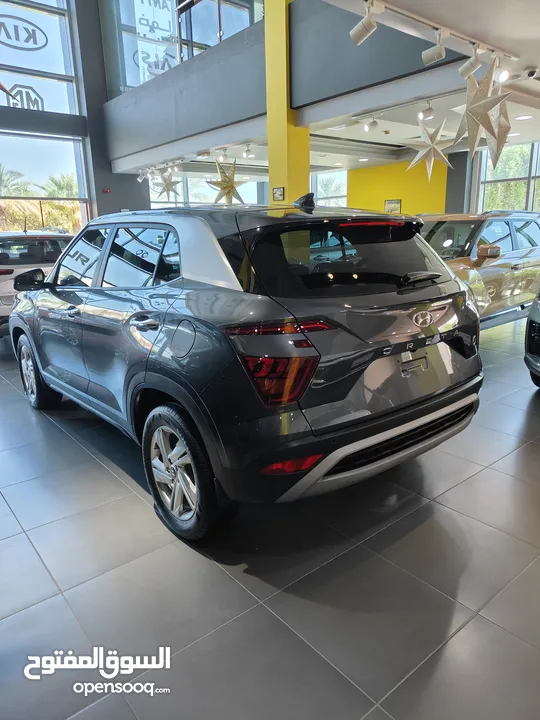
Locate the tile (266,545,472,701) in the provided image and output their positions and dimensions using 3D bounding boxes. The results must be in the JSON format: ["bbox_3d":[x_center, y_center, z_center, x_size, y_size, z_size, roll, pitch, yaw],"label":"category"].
[{"bbox_3d":[0.390,1.002,2.007,0.604,0.010,0.604,-13,18,-38],"label":"tile"}]

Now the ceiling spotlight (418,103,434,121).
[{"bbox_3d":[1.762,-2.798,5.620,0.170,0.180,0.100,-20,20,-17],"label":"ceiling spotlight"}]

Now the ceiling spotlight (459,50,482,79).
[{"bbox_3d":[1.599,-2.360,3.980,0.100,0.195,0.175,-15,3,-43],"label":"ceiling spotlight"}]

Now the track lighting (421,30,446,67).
[{"bbox_3d":[0.962,-1.819,2.920,0.096,0.180,0.170,-11,17,-34],"label":"track lighting"}]

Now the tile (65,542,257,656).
[{"bbox_3d":[-0.458,0.992,2.075,0.600,0.010,0.600,-13,18,-37],"label":"tile"}]

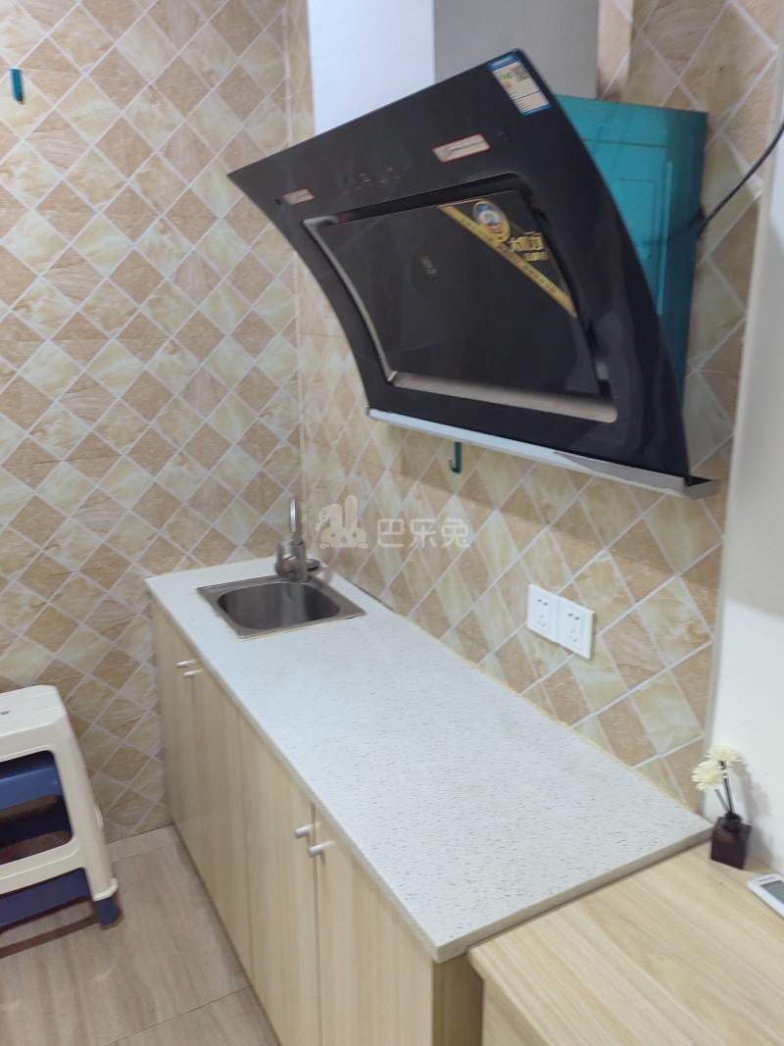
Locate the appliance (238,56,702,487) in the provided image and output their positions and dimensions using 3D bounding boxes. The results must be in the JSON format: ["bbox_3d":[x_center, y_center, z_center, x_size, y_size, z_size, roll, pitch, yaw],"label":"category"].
[{"bbox_3d":[0.077,-0.359,1.331,0.381,0.484,0.906,-9,17,-27],"label":"appliance"}]

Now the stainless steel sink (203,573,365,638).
[{"bbox_3d":[-0.300,0.280,2.170,0.325,0.160,0.385,-9,17,-27],"label":"stainless steel sink"}]

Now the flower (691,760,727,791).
[{"bbox_3d":[0.454,0.362,1.172,0.048,0.032,0.048,-11,21,33],"label":"flower"}]

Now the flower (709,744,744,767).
[{"bbox_3d":[0.475,0.330,1.160,0.048,0.026,0.048,8,18,29],"label":"flower"}]

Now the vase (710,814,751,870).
[{"bbox_3d":[0.493,0.455,1.184,0.044,0.067,0.044,8,18,29],"label":"vase"}]

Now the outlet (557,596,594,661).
[{"bbox_3d":[0.323,0.184,1.427,0.010,0.086,0.086,-9,17,-27],"label":"outlet"}]

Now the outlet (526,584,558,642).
[{"bbox_3d":[0.282,0.164,1.500,0.010,0.086,0.086,-9,17,-27],"label":"outlet"}]

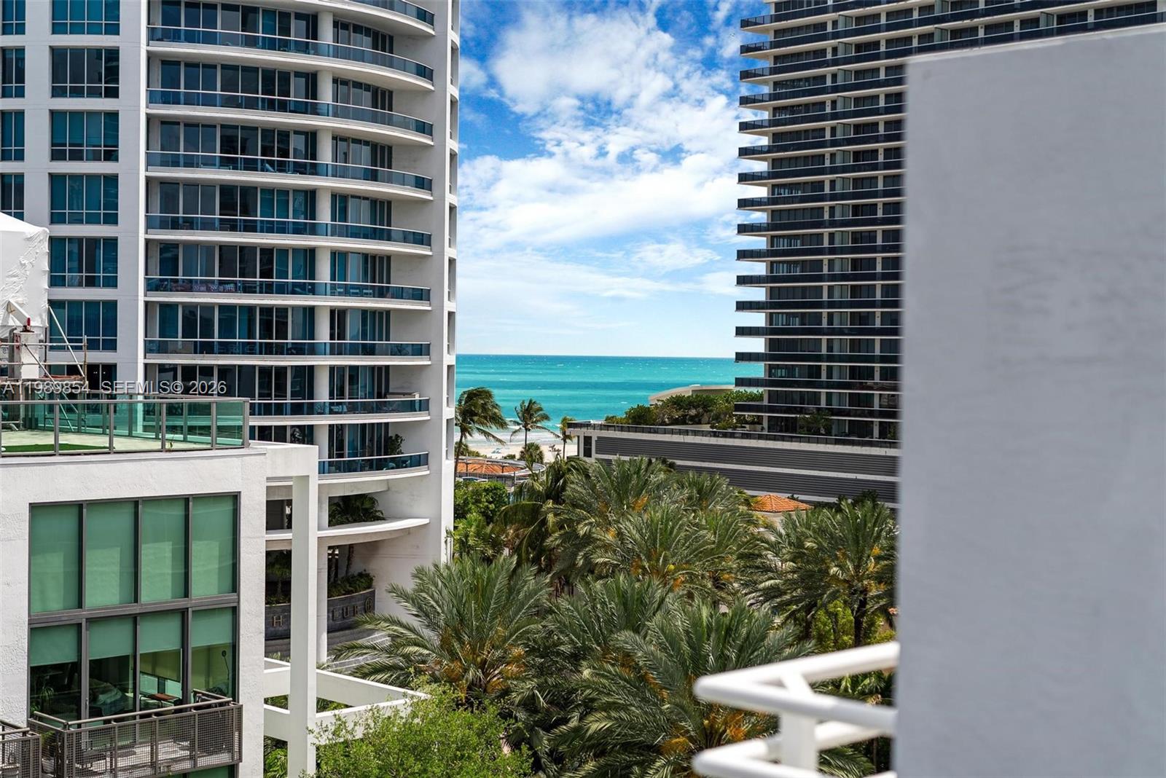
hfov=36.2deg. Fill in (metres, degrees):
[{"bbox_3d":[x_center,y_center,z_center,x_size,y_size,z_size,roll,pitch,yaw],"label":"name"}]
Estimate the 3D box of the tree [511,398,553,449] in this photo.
[{"bbox_3d":[-6.876,5.264,245.082,6.000,7.900,6.000,1,1,0],"label":"tree"}]

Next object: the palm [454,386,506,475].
[{"bbox_3d":[-11.484,5.355,190.116,6.400,11.200,6.400,1,1,0],"label":"palm"}]

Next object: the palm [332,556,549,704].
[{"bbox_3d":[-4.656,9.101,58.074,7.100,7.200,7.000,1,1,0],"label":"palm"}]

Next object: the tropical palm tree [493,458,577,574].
[{"bbox_3d":[-2.759,8.175,107.085,5.400,8.200,5.400,1,1,0],"label":"tropical palm tree"}]

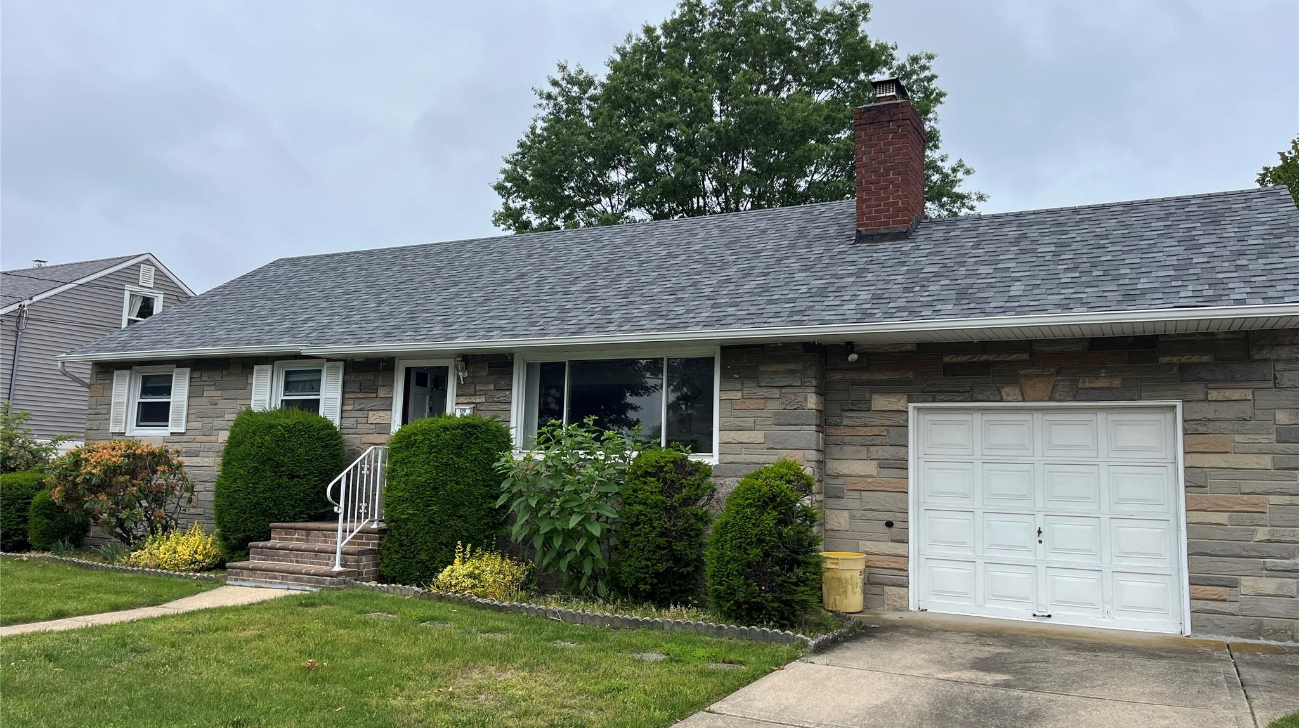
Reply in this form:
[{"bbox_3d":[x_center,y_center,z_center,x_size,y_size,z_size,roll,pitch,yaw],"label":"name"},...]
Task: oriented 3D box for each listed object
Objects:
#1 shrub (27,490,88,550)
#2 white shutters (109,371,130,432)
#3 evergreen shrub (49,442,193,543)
[{"bbox_3d":[-8.993,2.373,14.915,0.820,0.910,0.820,-2,-7,28],"label":"shrub"},{"bbox_3d":[-8.429,0.598,15.529,0.350,1.000,0.050,-2,-7,26],"label":"white shutters"},{"bbox_3d":[-7.716,1.913,14.232,1.850,1.580,1.500,-2,-7,26],"label":"evergreen shrub"}]

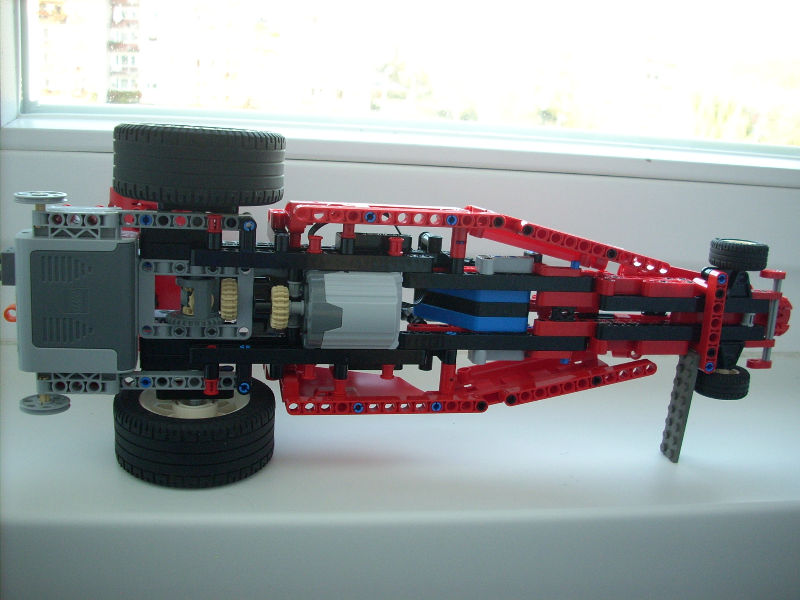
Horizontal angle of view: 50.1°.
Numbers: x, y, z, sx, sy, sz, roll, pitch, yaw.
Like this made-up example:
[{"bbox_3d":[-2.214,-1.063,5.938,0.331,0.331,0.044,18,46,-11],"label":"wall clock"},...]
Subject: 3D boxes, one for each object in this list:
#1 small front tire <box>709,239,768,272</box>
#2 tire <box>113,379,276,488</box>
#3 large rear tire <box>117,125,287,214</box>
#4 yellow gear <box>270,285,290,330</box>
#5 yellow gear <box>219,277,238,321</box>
[{"bbox_3d":[0.186,-0.025,0.471,0.030,0.014,0.030,2,11,-10],"label":"small front tire"},{"bbox_3d":[-0.105,0.066,0.440,0.081,0.035,0.081,2,11,-10],"label":"tire"},{"bbox_3d":[-0.097,-0.066,0.415,0.081,0.035,0.081,2,11,-10],"label":"large rear tire"},{"bbox_3d":[-0.059,0.004,0.418,0.008,0.021,0.021,2,11,-10],"label":"yellow gear"},{"bbox_3d":[-0.086,0.000,0.432,0.008,0.021,0.021,2,11,-10],"label":"yellow gear"}]

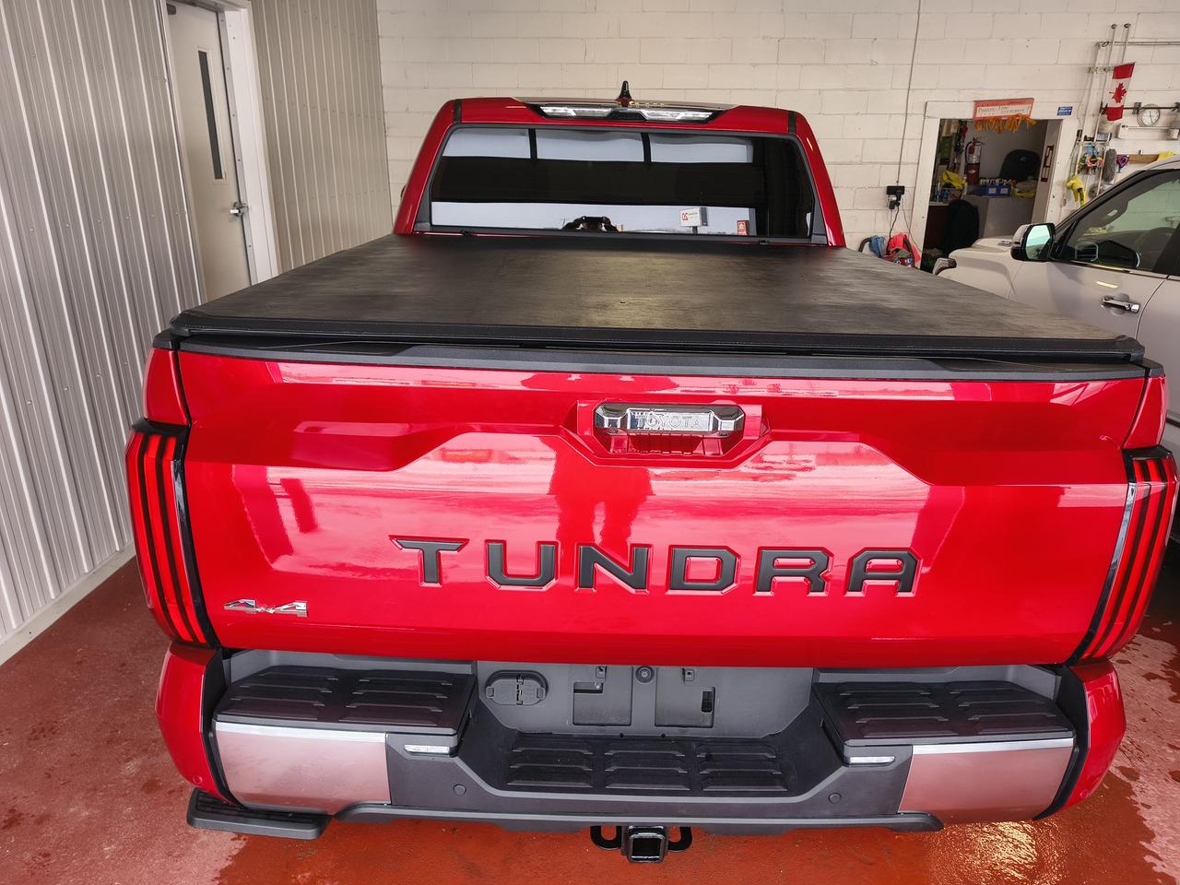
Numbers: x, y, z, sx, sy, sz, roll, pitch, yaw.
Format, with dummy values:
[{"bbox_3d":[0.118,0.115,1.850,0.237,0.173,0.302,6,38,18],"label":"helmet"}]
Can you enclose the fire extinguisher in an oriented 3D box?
[{"bbox_3d":[4.036,-2.960,8.600,0.155,0.480,0.140,1,20,1],"label":"fire extinguisher"}]

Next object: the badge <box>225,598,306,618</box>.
[{"bbox_3d":[-0.626,0.319,1.576,0.163,0.037,0.012,1,19,-1],"label":"badge"}]

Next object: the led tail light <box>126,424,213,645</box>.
[{"bbox_3d":[-0.800,0.184,1.575,0.155,0.467,0.150,1,19,-1],"label":"led tail light"}]

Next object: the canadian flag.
[{"bbox_3d":[4.632,-3.065,7.150,0.185,0.465,0.050,1,20,1],"label":"canadian flag"}]

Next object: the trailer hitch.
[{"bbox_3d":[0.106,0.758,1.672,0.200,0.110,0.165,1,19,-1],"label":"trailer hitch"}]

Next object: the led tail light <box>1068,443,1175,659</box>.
[{"bbox_3d":[1.043,0.231,1.605,0.155,0.467,0.150,1,19,-1],"label":"led tail light"}]

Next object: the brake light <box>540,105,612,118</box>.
[{"bbox_3d":[-0.049,-1.237,3.068,0.265,0.042,0.050,1,19,-1],"label":"brake light"}]

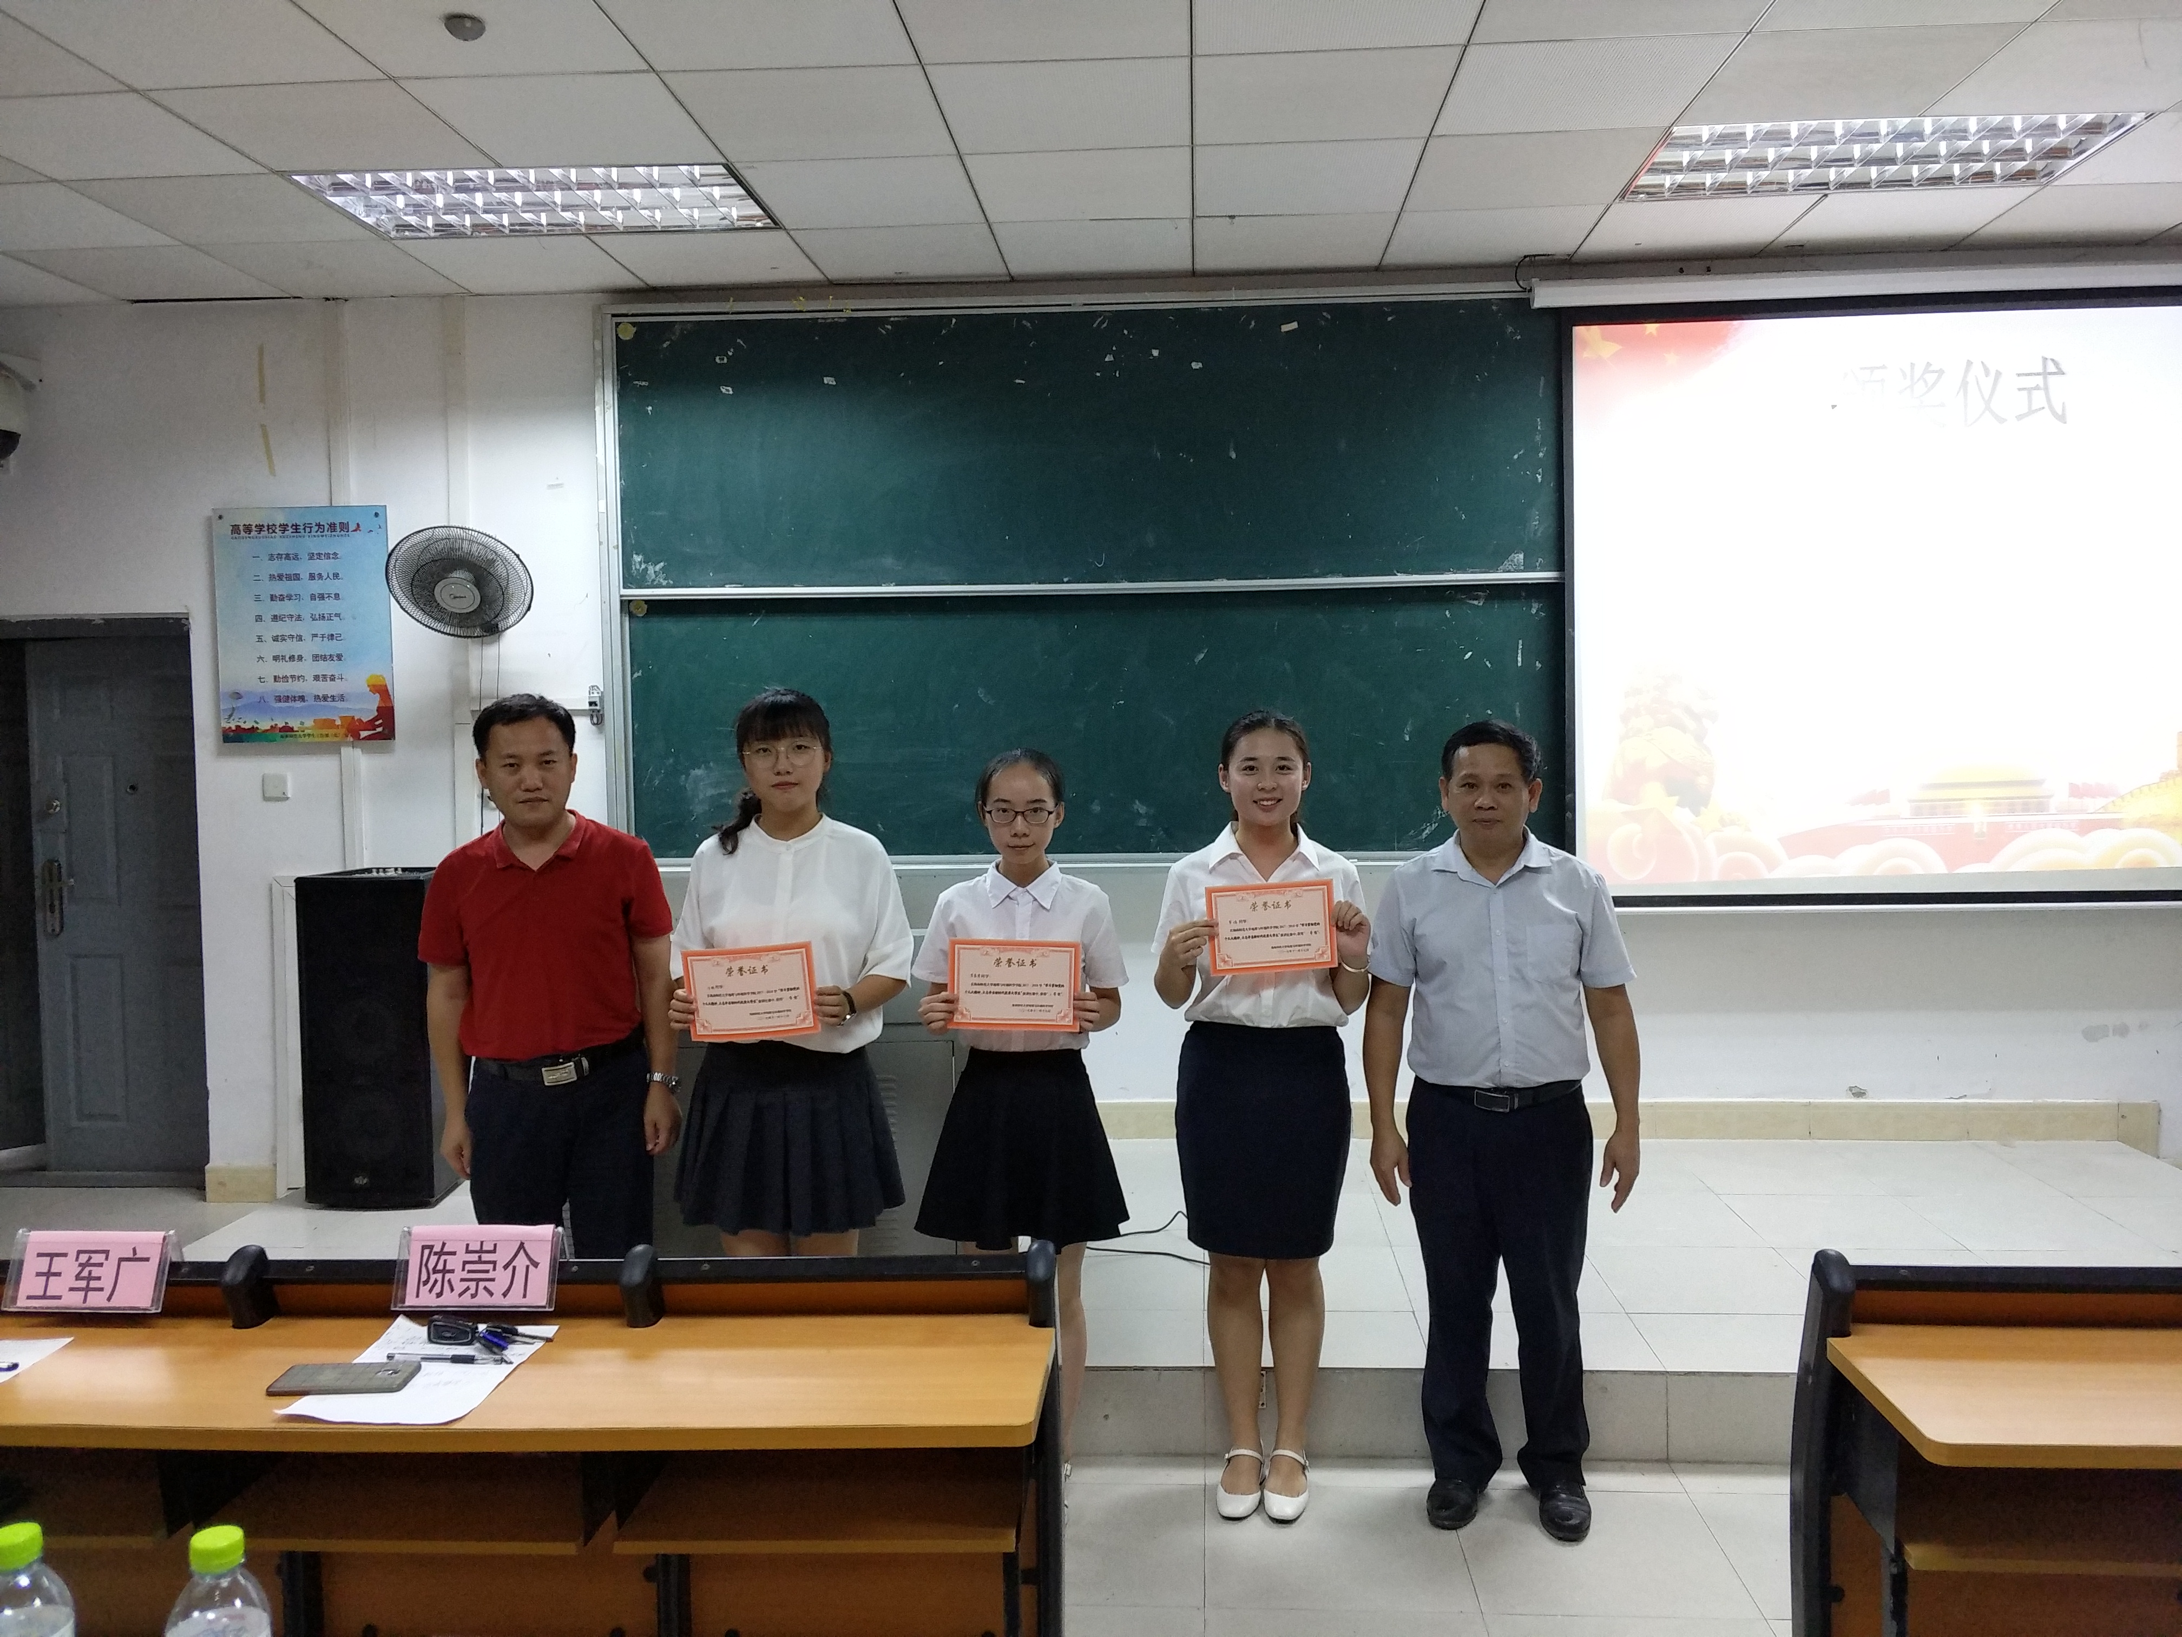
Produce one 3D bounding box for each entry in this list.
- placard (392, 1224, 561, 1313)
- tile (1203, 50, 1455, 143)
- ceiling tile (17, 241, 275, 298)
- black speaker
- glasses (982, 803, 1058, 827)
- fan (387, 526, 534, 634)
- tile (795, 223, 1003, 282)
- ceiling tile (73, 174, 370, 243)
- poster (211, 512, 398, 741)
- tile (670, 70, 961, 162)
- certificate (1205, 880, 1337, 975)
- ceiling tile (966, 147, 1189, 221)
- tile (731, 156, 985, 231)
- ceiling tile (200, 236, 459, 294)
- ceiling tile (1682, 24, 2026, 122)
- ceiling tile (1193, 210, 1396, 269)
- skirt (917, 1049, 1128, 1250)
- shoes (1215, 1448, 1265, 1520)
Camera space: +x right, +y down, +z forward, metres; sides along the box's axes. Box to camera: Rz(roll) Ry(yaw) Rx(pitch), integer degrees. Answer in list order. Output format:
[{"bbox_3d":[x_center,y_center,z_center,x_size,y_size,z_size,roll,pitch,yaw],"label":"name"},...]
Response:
[{"bbox_3d":[-0.833,0.612,2.173,0.226,0.105,0.090,0,3,3],"label":"placard"},{"bbox_3d":[0.547,-1.734,3.771,0.605,0.020,0.590,0,4,4],"label":"tile"},{"bbox_3d":[-3.030,-1.778,5.143,0.605,0.020,0.590,0,4,4],"label":"ceiling tile"},{"bbox_3d":[-2.188,0.665,4.950,0.410,0.985,0.420,0,4,7],"label":"black speaker"},{"bbox_3d":[-0.148,-0.004,3.191,0.143,0.045,0.140,-1,3,1],"label":"glasses"},{"bbox_3d":[-2.021,-0.789,5.084,0.440,0.440,0.320,-1,42,-10],"label":"fan"},{"bbox_3d":[-0.598,-1.797,4.993,0.605,0.020,0.590,0,4,4],"label":"tile"},{"bbox_3d":[-2.457,-1.746,4.527,0.605,0.020,0.590,0,4,4],"label":"ceiling tile"},{"bbox_3d":[-2.669,-0.654,5.351,0.607,0.795,0.015,0,3,3],"label":"poster"},{"bbox_3d":[-0.660,-1.697,3.791,0.600,0.018,0.580,0,4,3],"label":"tile"},{"bbox_3d":[0.366,0.220,3.172,0.256,0.181,0.005,-4,4,-3],"label":"certificate"},{"bbox_3d":[-0.026,-1.765,4.377,0.605,0.020,0.590,0,4,4],"label":"ceiling tile"},{"bbox_3d":[-0.641,-1.785,4.479,0.610,0.020,0.565,0,3,3],"label":"tile"},{"bbox_3d":[-2.456,-1.805,5.171,0.610,0.020,0.582,0,3,3],"label":"ceiling tile"},{"bbox_3d":[1.736,-1.717,3.648,0.600,0.018,0.580,0,4,3],"label":"ceiling tile"},{"bbox_3d":[0.618,-1.807,4.918,0.605,0.020,0.590,0,4,4],"label":"ceiling tile"},{"bbox_3d":[-0.146,0.653,3.282,0.438,0.391,0.330,0,3,3],"label":"skirt"},{"bbox_3d":[0.319,1.390,3.339,0.088,0.067,0.235,0,3,9],"label":"shoes"}]

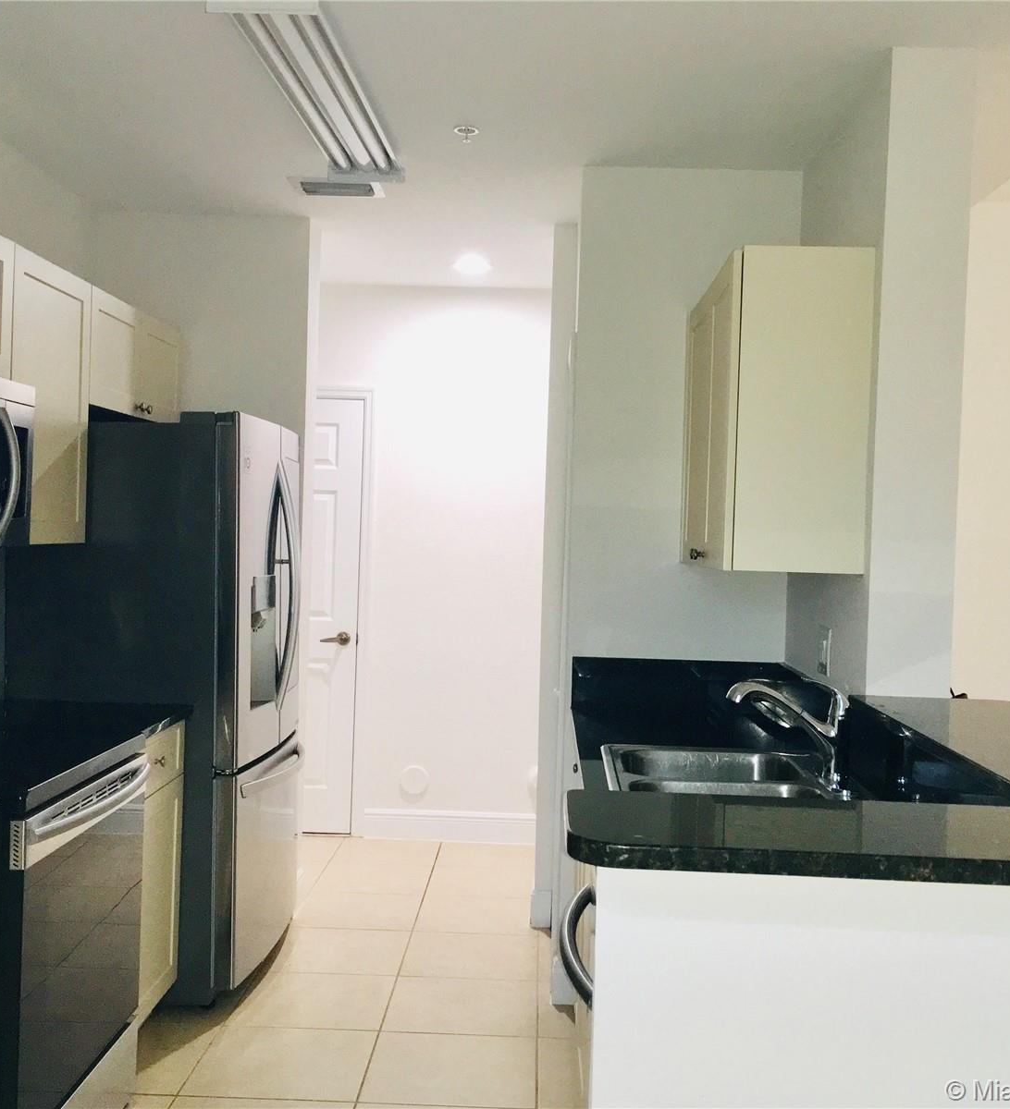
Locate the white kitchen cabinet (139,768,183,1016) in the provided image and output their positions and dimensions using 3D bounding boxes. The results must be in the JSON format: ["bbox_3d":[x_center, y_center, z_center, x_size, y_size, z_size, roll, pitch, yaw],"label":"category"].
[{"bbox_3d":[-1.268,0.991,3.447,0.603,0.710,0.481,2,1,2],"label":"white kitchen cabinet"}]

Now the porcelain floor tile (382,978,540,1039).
[{"bbox_3d":[-0.128,1.384,3.789,0.450,0.010,0.447,2,1,2],"label":"porcelain floor tile"}]

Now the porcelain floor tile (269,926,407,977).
[{"bbox_3d":[-0.568,1.368,4.264,0.451,0.010,0.451,2,1,2],"label":"porcelain floor tile"}]

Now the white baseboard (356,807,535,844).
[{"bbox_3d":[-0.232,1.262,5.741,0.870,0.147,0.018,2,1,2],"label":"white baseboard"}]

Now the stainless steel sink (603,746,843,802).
[{"bbox_3d":[0.513,0.593,2.724,0.558,0.200,0.830,2,1,2],"label":"stainless steel sink"}]

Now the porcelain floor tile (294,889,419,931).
[{"bbox_3d":[-0.550,1.351,4.701,0.446,0.010,0.447,2,1,2],"label":"porcelain floor tile"}]

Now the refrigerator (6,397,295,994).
[{"bbox_3d":[-1.090,0.452,4.124,0.800,1.772,0.905,2,1,2],"label":"refrigerator"}]

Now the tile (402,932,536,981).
[{"bbox_3d":[-0.114,1.380,4.251,0.451,0.010,0.451,2,1,2],"label":"tile"}]

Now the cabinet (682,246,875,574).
[{"bbox_3d":[0.706,-0.346,3.359,0.332,0.766,0.875,2,1,2],"label":"cabinet"}]

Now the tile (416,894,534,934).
[{"bbox_3d":[-0.100,1.366,4.687,0.450,0.010,0.447,2,1,2],"label":"tile"}]

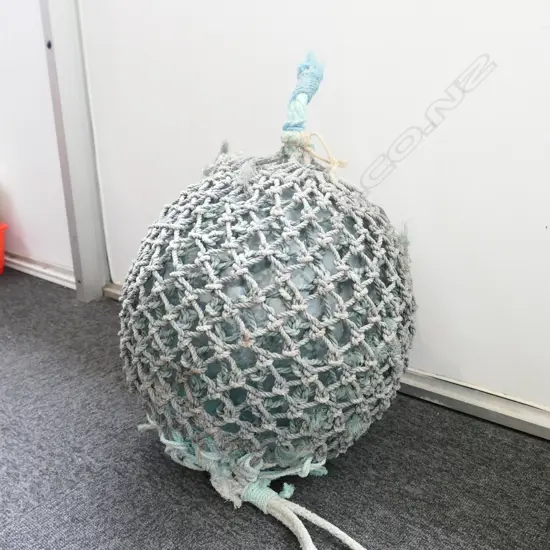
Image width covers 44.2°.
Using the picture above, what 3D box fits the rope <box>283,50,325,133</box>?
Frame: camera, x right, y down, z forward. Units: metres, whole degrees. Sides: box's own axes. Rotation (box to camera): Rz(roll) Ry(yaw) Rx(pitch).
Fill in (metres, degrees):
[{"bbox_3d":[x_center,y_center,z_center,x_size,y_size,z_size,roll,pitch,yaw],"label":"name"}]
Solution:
[{"bbox_3d":[0.040,-0.255,0.950,0.037,0.118,0.036,14,16,-1],"label":"rope"}]

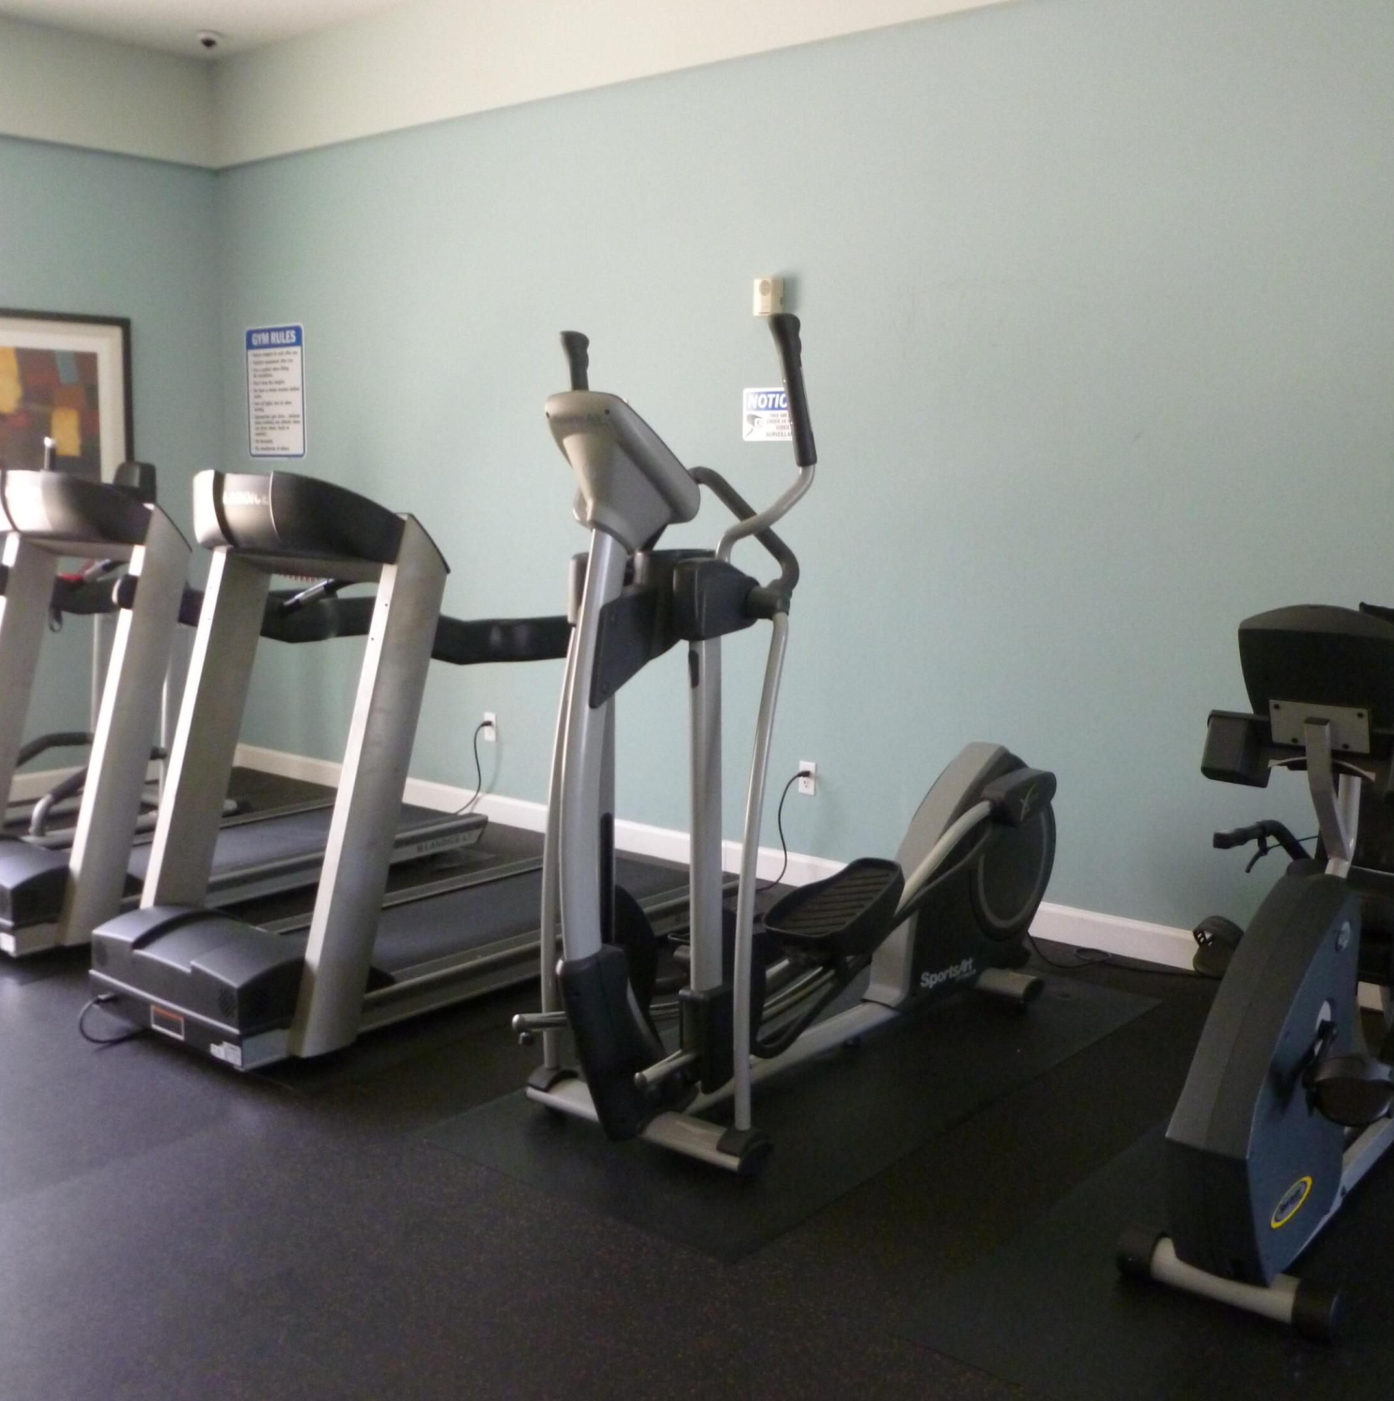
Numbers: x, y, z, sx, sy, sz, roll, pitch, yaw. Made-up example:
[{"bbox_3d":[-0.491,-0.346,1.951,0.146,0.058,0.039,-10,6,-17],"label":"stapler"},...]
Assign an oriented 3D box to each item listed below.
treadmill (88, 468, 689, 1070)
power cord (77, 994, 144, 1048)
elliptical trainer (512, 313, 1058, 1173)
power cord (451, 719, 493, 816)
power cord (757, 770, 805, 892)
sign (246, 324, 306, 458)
[{"bbox_3d":[-0.713,0.060,4.387,0.826,1.440,1.909,7,11,40],"label":"treadmill"},{"bbox_3d":[-1.511,0.803,3.873,0.131,0.101,0.131,7,11,39],"label":"power cord"},{"bbox_3d":[0.342,0.004,3.767,0.685,1.742,1.954,6,10,36],"label":"elliptical trainer"},{"bbox_3d":[-0.942,0.293,6.255,0.151,0.413,0.151,7,11,39],"label":"power cord"},{"bbox_3d":[0.293,0.457,5.249,0.121,0.413,0.151,7,11,39],"label":"power cord"},{"bbox_3d":[-1.944,-1.415,6.975,0.453,0.609,0.010,7,11,39],"label":"sign"}]

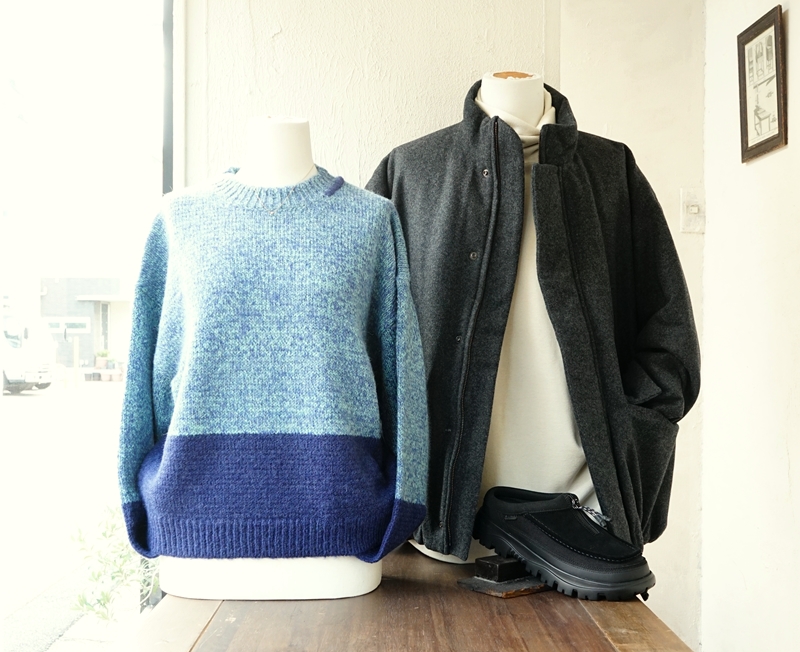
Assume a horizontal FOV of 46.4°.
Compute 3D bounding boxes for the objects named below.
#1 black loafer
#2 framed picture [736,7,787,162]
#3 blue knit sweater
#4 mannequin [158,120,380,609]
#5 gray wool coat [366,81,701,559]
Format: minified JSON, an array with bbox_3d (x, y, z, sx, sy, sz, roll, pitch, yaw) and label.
[{"bbox_3d":[0.245,0.325,1.390,0.280,0.112,0.105,15,4,21],"label":"black loafer"},{"bbox_3d":[0.810,-0.530,2.090,0.016,0.300,0.222,-2,-1,-3],"label":"framed picture"},{"bbox_3d":[-0.200,0.049,1.480,0.485,0.595,0.270,0,-1,-4],"label":"blue knit sweater"},{"bbox_3d":[-0.200,0.035,1.450,0.360,0.720,0.235,0,-1,-2],"label":"mannequin"},{"bbox_3d":[0.216,-0.030,1.700,0.590,0.845,0.310,1,-1,-14],"label":"gray wool coat"}]

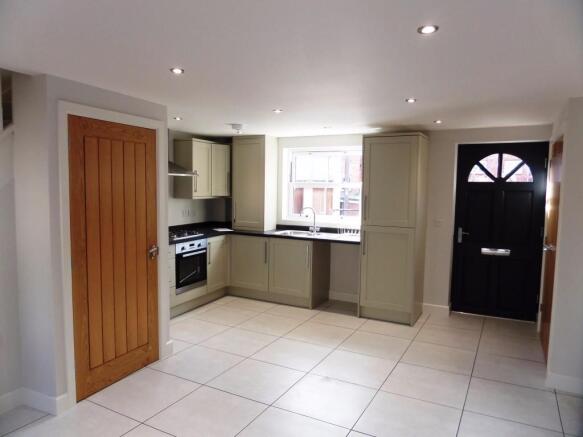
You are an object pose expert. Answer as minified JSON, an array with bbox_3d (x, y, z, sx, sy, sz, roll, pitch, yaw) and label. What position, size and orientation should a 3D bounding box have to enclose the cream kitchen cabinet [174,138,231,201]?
[{"bbox_3d":[-1.231,-0.672,5.678,0.330,0.780,0.850,3,5,27],"label":"cream kitchen cabinet"}]

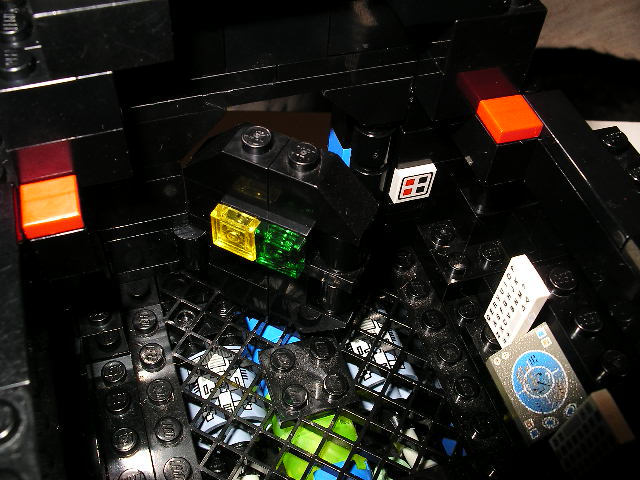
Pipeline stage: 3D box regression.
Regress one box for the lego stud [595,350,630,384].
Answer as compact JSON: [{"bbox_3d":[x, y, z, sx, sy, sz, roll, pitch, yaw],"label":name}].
[{"bbox_3d":[0.047,0.020,0.110,0.005,0.002,0.005,2,52,-3],"label":"lego stud"}]

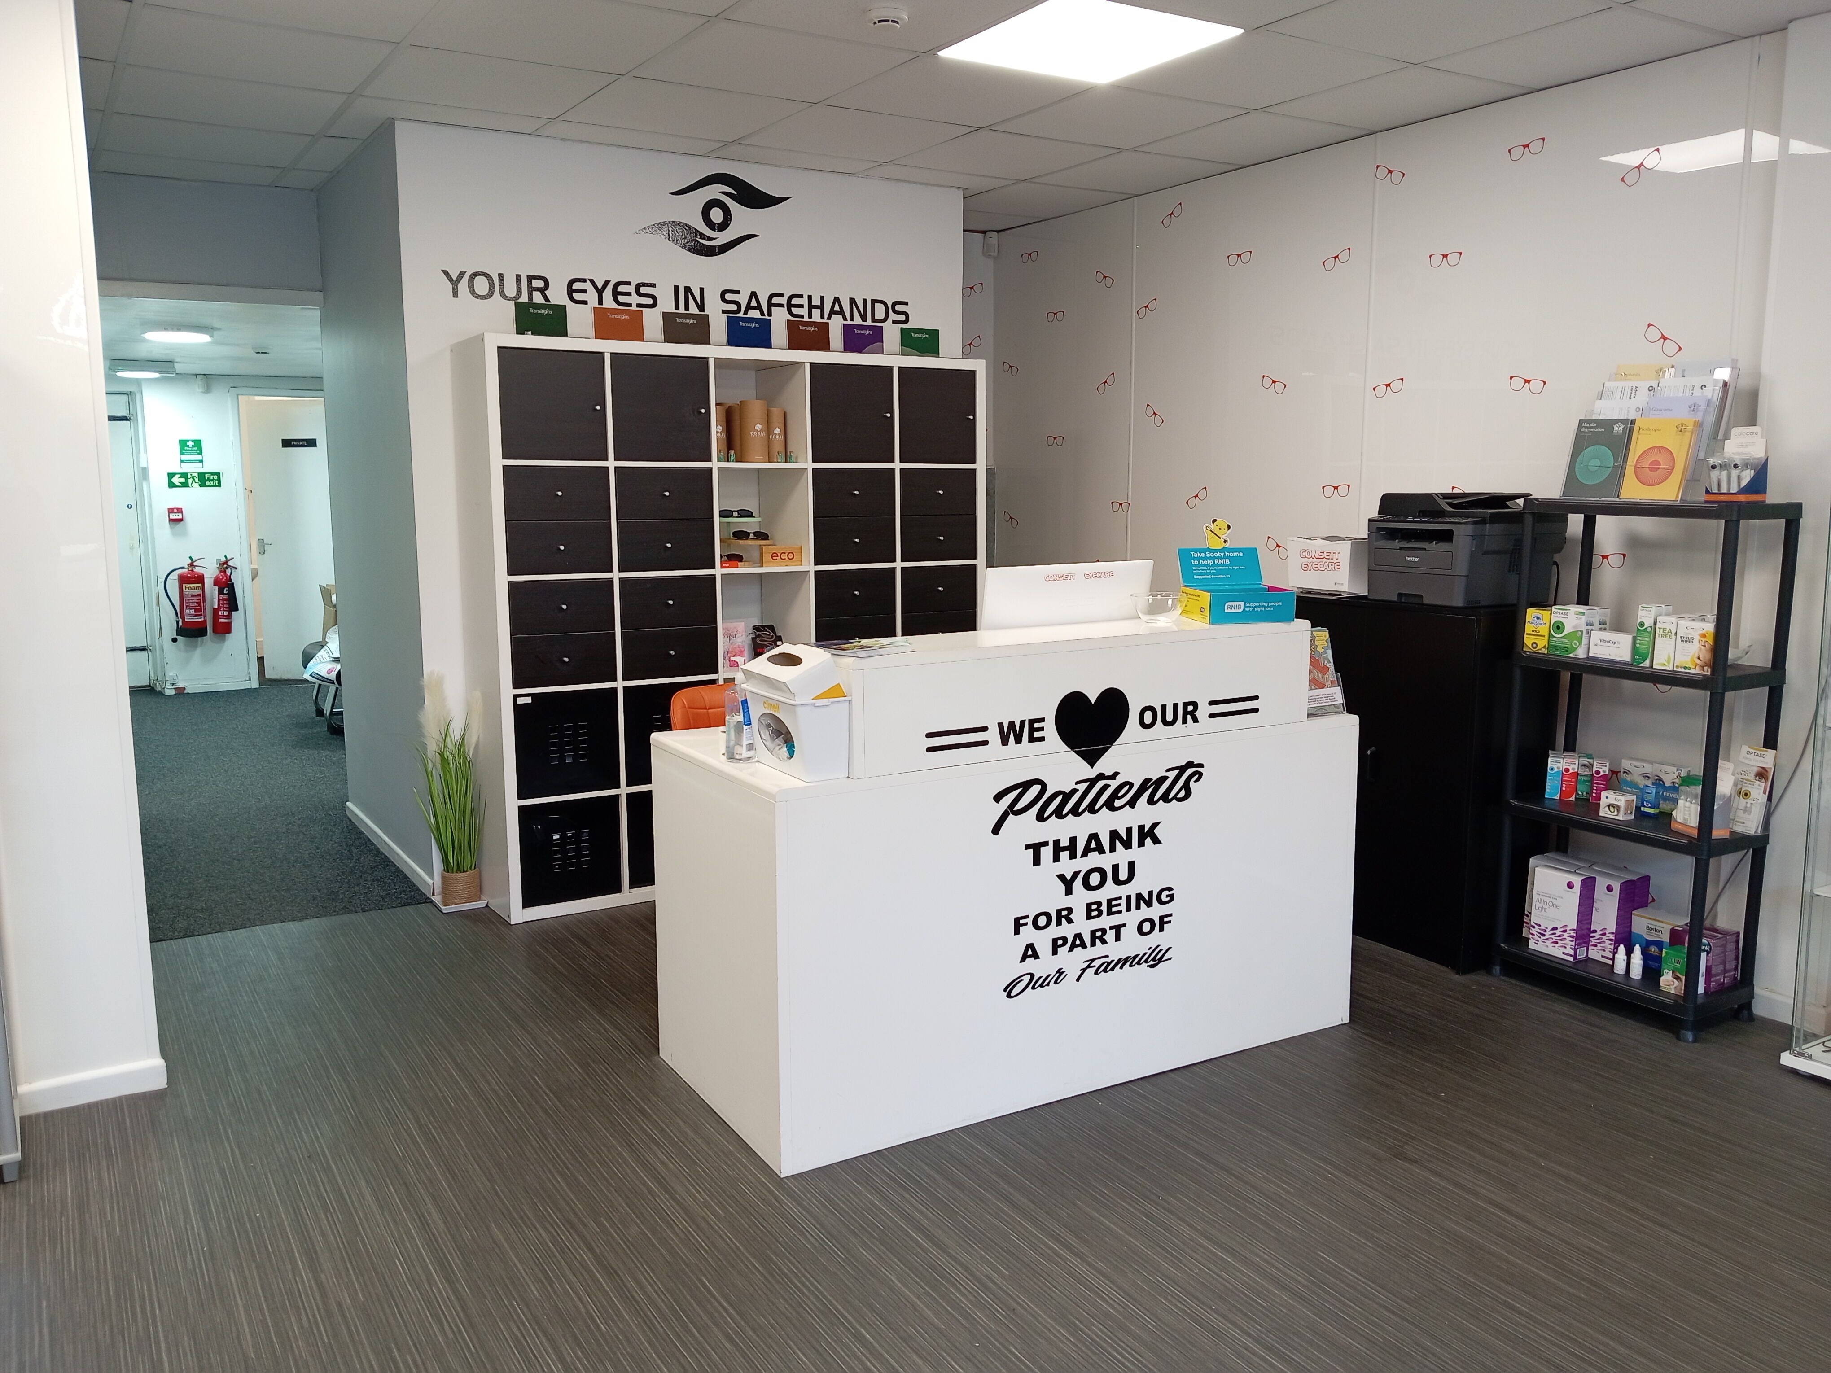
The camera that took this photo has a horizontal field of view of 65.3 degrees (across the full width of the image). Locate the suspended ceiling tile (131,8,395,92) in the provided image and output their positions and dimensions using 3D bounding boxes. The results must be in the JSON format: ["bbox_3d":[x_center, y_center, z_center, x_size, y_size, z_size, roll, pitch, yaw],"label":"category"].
[{"bbox_3d":[-1.720,-1.668,3.740,0.592,0.020,0.592,-5,10,-32],"label":"suspended ceiling tile"}]

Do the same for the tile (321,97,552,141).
[{"bbox_3d":[-1.529,-1.791,4.558,0.592,0.020,0.592,-5,10,-32],"label":"tile"}]

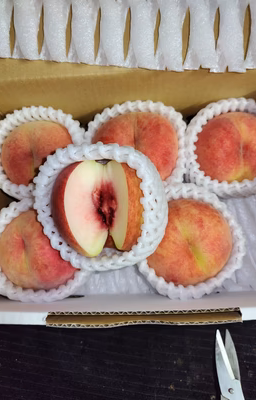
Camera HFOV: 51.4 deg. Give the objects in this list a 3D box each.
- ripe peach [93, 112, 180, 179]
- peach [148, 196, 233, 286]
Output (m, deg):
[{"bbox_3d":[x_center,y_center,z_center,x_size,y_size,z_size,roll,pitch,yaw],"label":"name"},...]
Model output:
[{"bbox_3d":[0.009,-0.052,0.282,0.089,0.082,0.087,0,77,2],"label":"ripe peach"},{"bbox_3d":[0.061,0.042,0.262,0.087,0.081,0.087,0,77,2],"label":"peach"}]

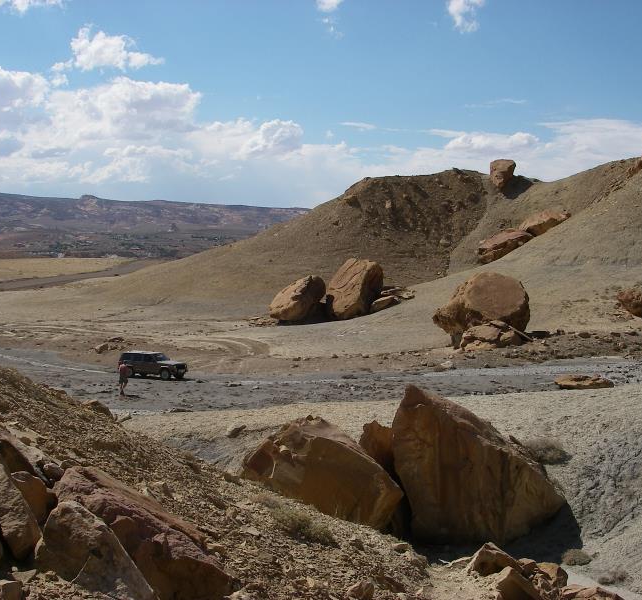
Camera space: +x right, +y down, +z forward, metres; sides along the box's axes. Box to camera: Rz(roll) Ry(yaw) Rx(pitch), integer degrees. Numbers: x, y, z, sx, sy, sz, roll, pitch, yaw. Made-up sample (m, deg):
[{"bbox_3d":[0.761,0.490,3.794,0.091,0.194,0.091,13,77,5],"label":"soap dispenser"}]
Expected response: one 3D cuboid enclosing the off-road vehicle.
[{"bbox_3d":[-10.560,4.117,55.200,4.250,1.680,1.800,2,5,20],"label":"off-road vehicle"}]

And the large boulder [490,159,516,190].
[{"bbox_3d":[23.767,-16.369,115.000,3.300,4.100,3.100,0,5,0],"label":"large boulder"}]

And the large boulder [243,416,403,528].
[{"bbox_3d":[0.063,4.482,22.300,3.700,2.900,2.600,0,5,0],"label":"large boulder"}]

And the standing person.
[{"bbox_3d":[-10.360,4.123,46.300,0.520,1.790,0.360,0,5,0],"label":"standing person"}]

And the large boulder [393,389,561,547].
[{"bbox_3d":[4.099,4.308,23.000,4.200,3.750,2.700,1,5,9],"label":"large boulder"}]

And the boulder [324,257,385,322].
[{"bbox_3d":[2.937,-0.921,77.000,5.000,5.200,4.000,1,5,10],"label":"boulder"}]

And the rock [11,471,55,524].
[{"bbox_3d":[-3.306,2.271,10.100,0.470,0.570,0.450,-2,5,-18],"label":"rock"}]

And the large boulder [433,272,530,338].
[{"bbox_3d":[11.788,0.477,64.500,6.600,4.800,4.600,1,5,10],"label":"large boulder"}]

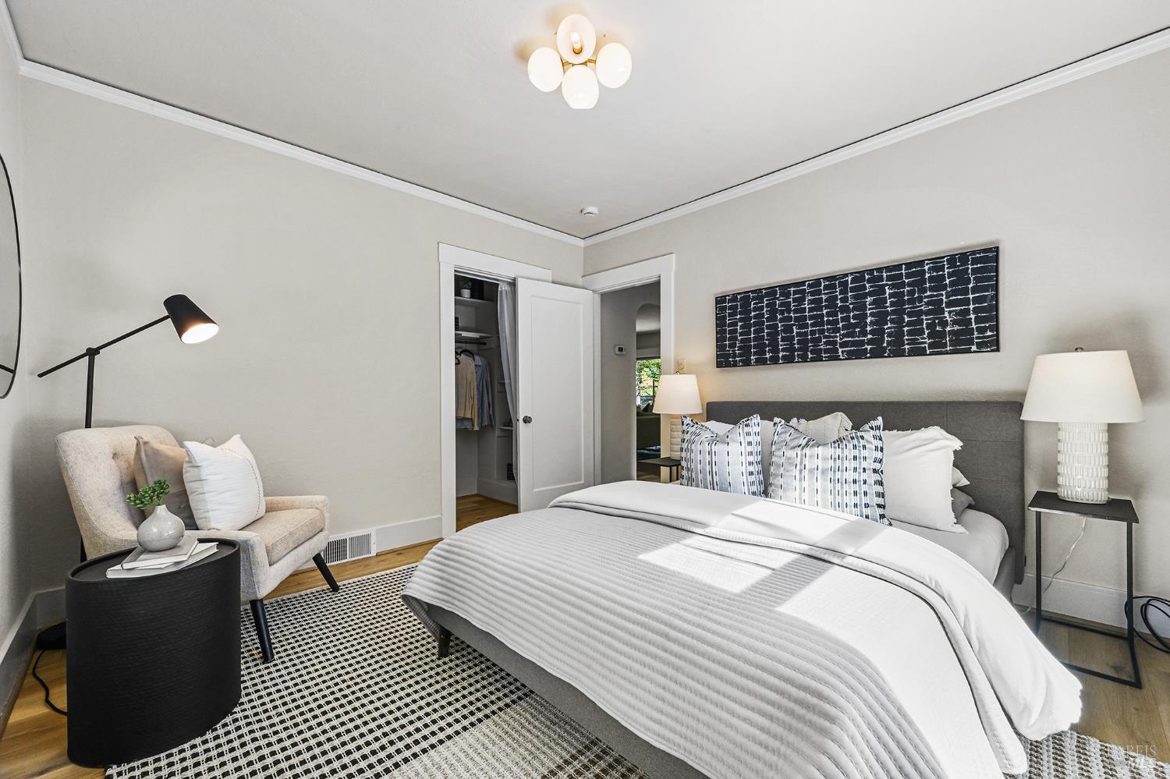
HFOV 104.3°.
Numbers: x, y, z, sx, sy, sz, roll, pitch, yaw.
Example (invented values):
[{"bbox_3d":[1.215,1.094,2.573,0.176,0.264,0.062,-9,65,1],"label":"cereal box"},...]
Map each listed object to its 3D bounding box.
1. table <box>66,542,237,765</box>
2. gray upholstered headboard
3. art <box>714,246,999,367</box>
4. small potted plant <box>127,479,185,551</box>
[{"bbox_3d":[-1.397,0.818,1.505,0.420,0.530,0.420,0,-1,-45],"label":"table"},{"bbox_3d":[1.479,0.494,2.701,0.090,0.830,1.641,0,-1,-45],"label":"gray upholstered headboard"},{"bbox_3d":[1.522,-0.433,2.815,0.040,0.520,1.540,-1,0,-44],"label":"art"},{"bbox_3d":[-1.415,0.413,1.495,0.150,0.230,0.120,0,-1,-43],"label":"small potted plant"}]

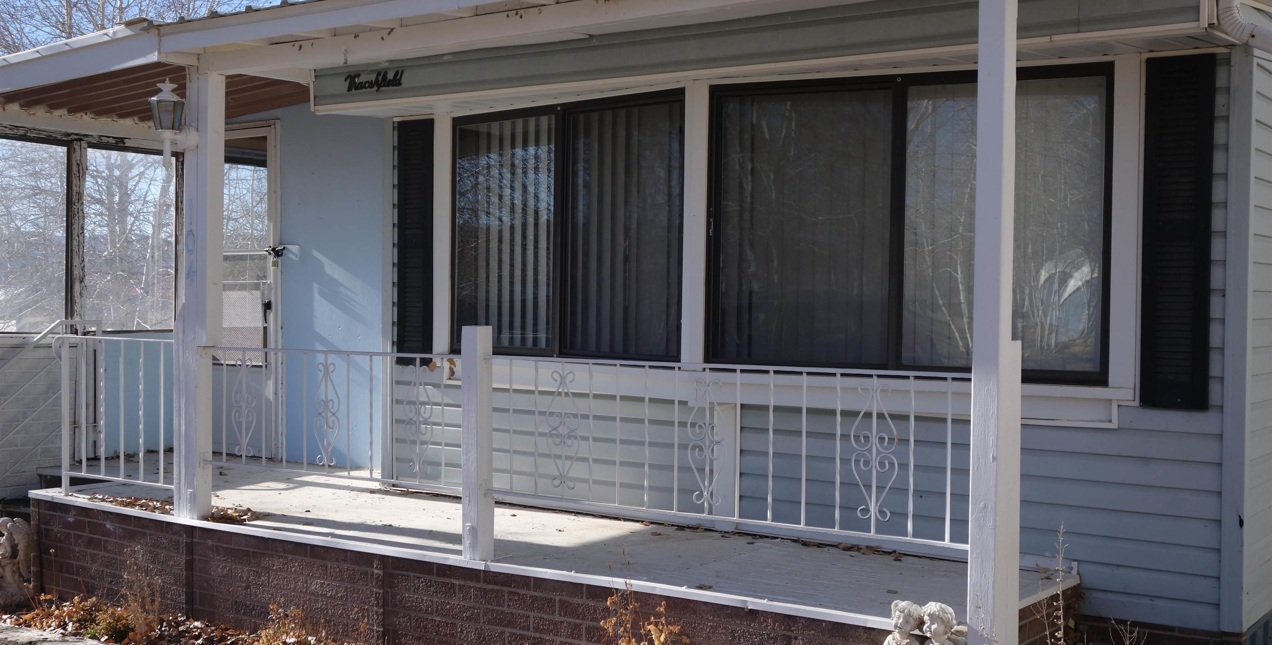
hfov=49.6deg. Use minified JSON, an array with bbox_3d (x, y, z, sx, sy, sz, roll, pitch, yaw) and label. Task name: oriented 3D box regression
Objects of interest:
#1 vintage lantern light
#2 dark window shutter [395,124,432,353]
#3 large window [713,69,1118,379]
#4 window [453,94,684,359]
[{"bbox_3d":[-2.033,-0.868,6.036,0.160,0.395,0.210,1,1,34],"label":"vintage lantern light"},{"bbox_3d":[-1.171,-0.416,7.280,0.245,1.290,0.035,1,1,36],"label":"dark window shutter"},{"bbox_3d":[1.060,-0.403,5.645,1.720,1.225,0.100,1,1,31],"label":"large window"},{"bbox_3d":[-0.363,-0.444,6.655,1.560,1.225,0.100,1,1,39],"label":"window"}]

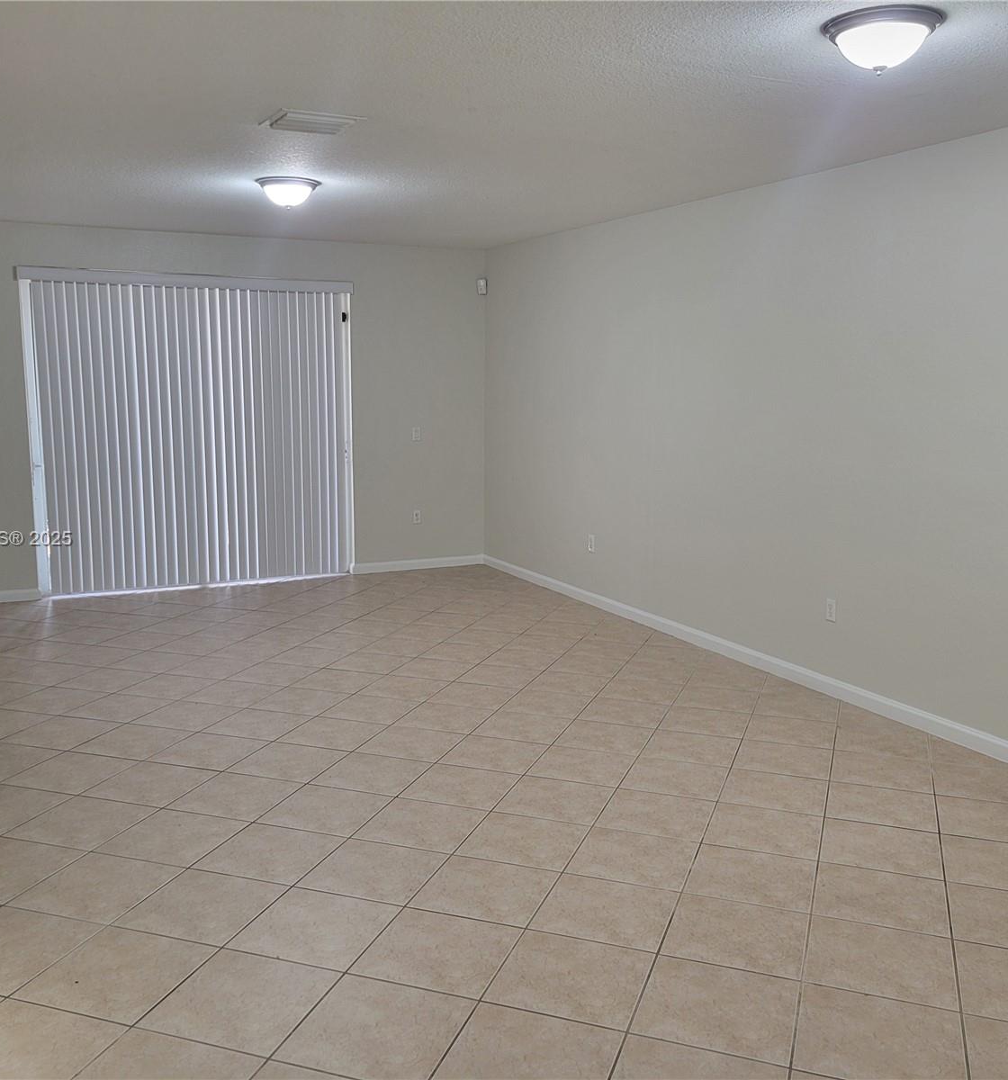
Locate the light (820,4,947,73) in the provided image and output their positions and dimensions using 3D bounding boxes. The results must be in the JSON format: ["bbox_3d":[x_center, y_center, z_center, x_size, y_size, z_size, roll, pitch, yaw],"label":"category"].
[{"bbox_3d":[1.172,-1.518,3.347,0.360,0.142,0.360,0,9,0],"label":"light"}]

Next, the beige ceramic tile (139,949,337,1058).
[{"bbox_3d":[-0.712,1.259,2.994,0.405,0.010,0.405,3,9,19],"label":"beige ceramic tile"}]

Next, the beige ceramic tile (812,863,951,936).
[{"bbox_3d":[1.231,1.173,3.563,0.395,0.010,0.395,3,9,19],"label":"beige ceramic tile"}]

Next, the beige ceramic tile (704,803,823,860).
[{"bbox_3d":[0.975,1.083,4.024,0.400,0.010,0.400,3,9,19],"label":"beige ceramic tile"}]

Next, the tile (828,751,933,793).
[{"bbox_3d":[1.625,0.993,4.645,0.400,0.010,0.400,3,9,19],"label":"tile"}]

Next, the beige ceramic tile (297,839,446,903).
[{"bbox_3d":[-0.439,1.137,3.720,0.395,0.010,0.395,3,9,19],"label":"beige ceramic tile"}]

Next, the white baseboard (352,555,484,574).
[{"bbox_3d":[-0.740,0.214,9.459,1.238,0.088,0.015,-4,10,-25],"label":"white baseboard"}]

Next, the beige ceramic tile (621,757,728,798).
[{"bbox_3d":[0.738,1.022,4.642,0.405,0.010,0.405,3,9,19],"label":"beige ceramic tile"}]

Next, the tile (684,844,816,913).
[{"bbox_3d":[0.847,1.149,3.700,0.395,0.010,0.395,3,9,19],"label":"tile"}]

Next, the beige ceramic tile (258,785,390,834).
[{"bbox_3d":[-0.698,1.065,4.277,0.405,0.010,0.405,3,9,19],"label":"beige ceramic tile"}]

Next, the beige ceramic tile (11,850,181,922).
[{"bbox_3d":[-1.353,1.158,3.634,0.405,0.010,0.405,3,9,19],"label":"beige ceramic tile"}]

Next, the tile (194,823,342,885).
[{"bbox_3d":[-0.829,1.122,3.893,0.405,0.010,0.405,3,9,19],"label":"tile"}]

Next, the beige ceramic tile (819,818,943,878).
[{"bbox_3d":[1.384,1.129,3.967,0.404,0.010,0.404,3,9,19],"label":"beige ceramic tile"}]

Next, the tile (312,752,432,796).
[{"bbox_3d":[-0.549,0.991,4.553,0.400,0.010,0.400,3,9,19],"label":"tile"}]

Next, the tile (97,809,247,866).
[{"bbox_3d":[-1.206,1.091,3.980,0.395,0.010,0.395,3,9,19],"label":"tile"}]

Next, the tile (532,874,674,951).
[{"bbox_3d":[0.334,1.196,3.472,0.404,0.010,0.404,3,9,19],"label":"tile"}]

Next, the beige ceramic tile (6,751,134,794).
[{"bbox_3d":[-1.826,0.979,4.573,0.400,0.010,0.400,3,9,19],"label":"beige ceramic tile"}]

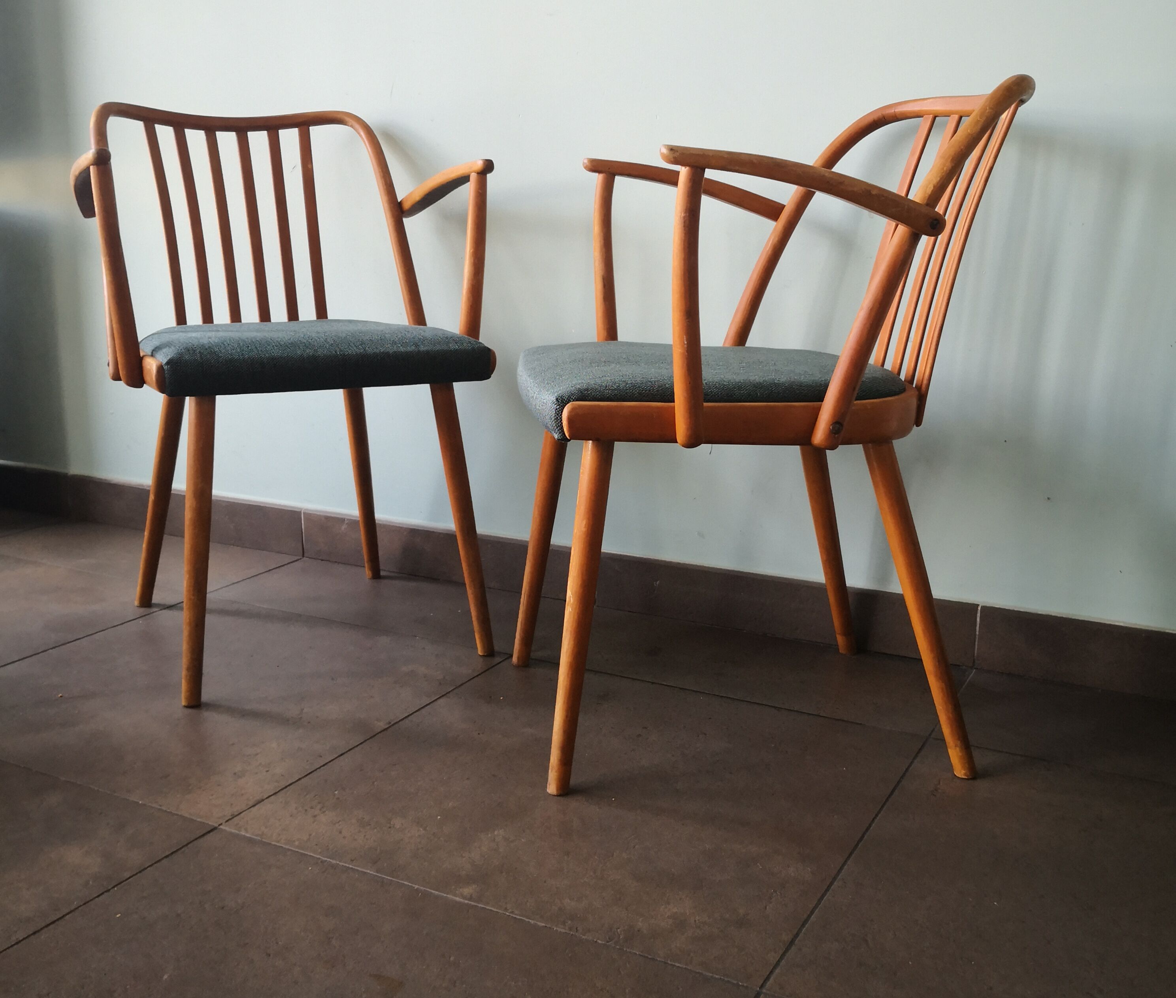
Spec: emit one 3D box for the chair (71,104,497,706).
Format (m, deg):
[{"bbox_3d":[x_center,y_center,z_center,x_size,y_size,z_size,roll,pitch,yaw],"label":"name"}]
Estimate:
[{"bbox_3d":[-0.462,-0.185,1.854,0.550,0.785,0.565,-6,15,-29],"label":"chair"}]

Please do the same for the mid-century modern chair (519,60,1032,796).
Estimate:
[{"bbox_3d":[0.208,-0.102,1.523,0.565,0.785,0.550,-1,13,-8],"label":"mid-century modern chair"}]

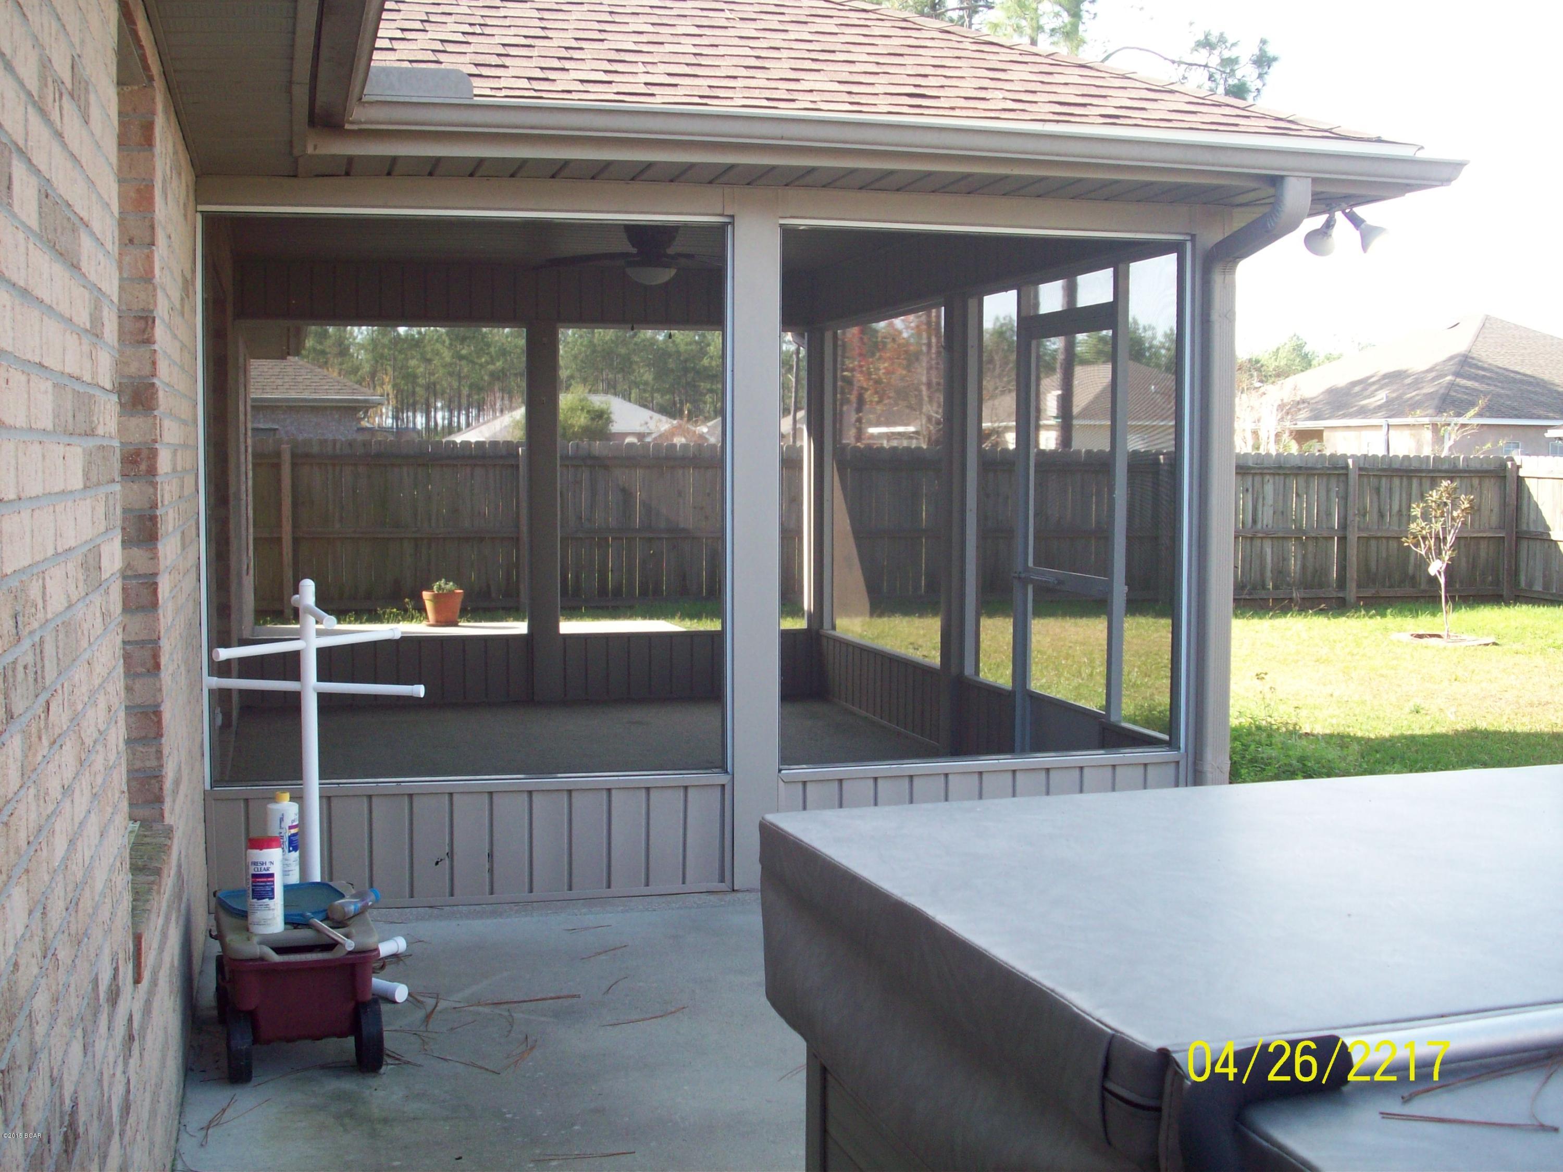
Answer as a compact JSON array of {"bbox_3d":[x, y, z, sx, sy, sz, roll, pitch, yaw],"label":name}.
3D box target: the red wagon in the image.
[{"bbox_3d":[-1.228,0.983,4.228,0.360,0.365,0.540,-2,5,-21],"label":"red wagon"}]

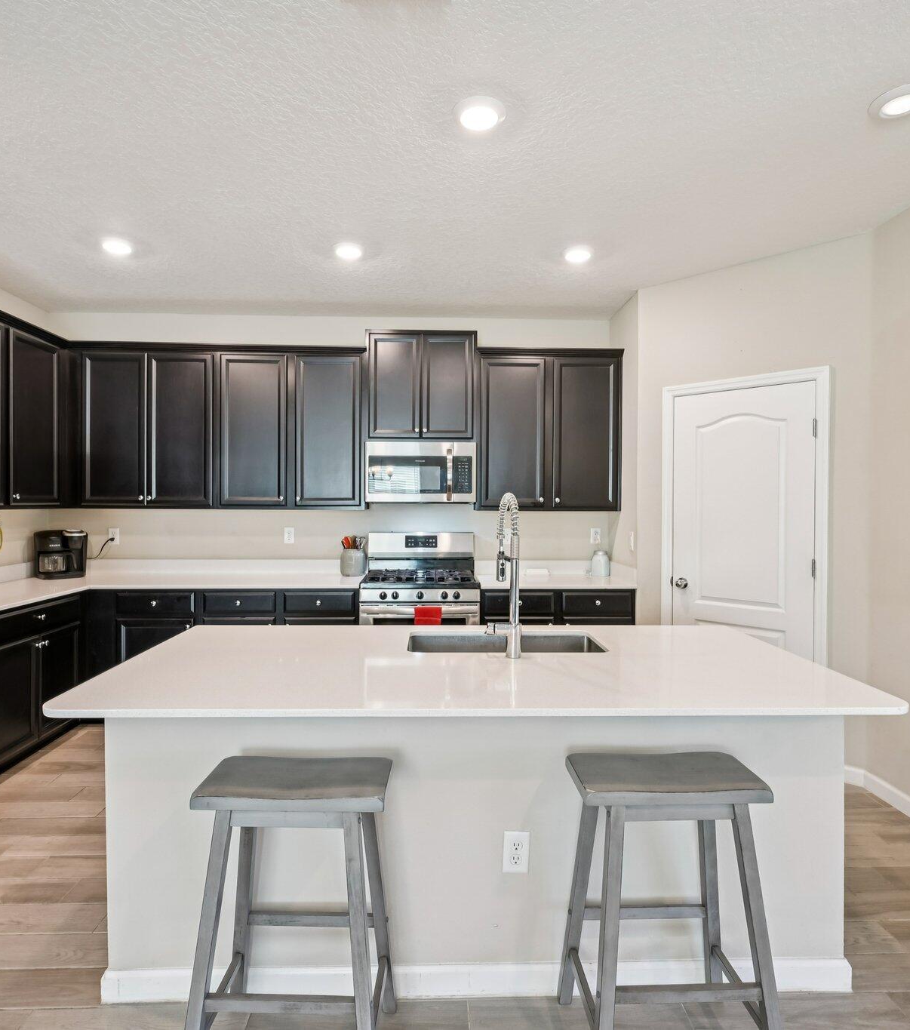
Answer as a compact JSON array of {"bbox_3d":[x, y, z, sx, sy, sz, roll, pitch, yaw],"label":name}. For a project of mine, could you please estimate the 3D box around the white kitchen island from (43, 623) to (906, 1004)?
[{"bbox_3d":[0.062,0.955,2.122,2.318,0.913,1.074,0,1,-1],"label":"white kitchen island"}]

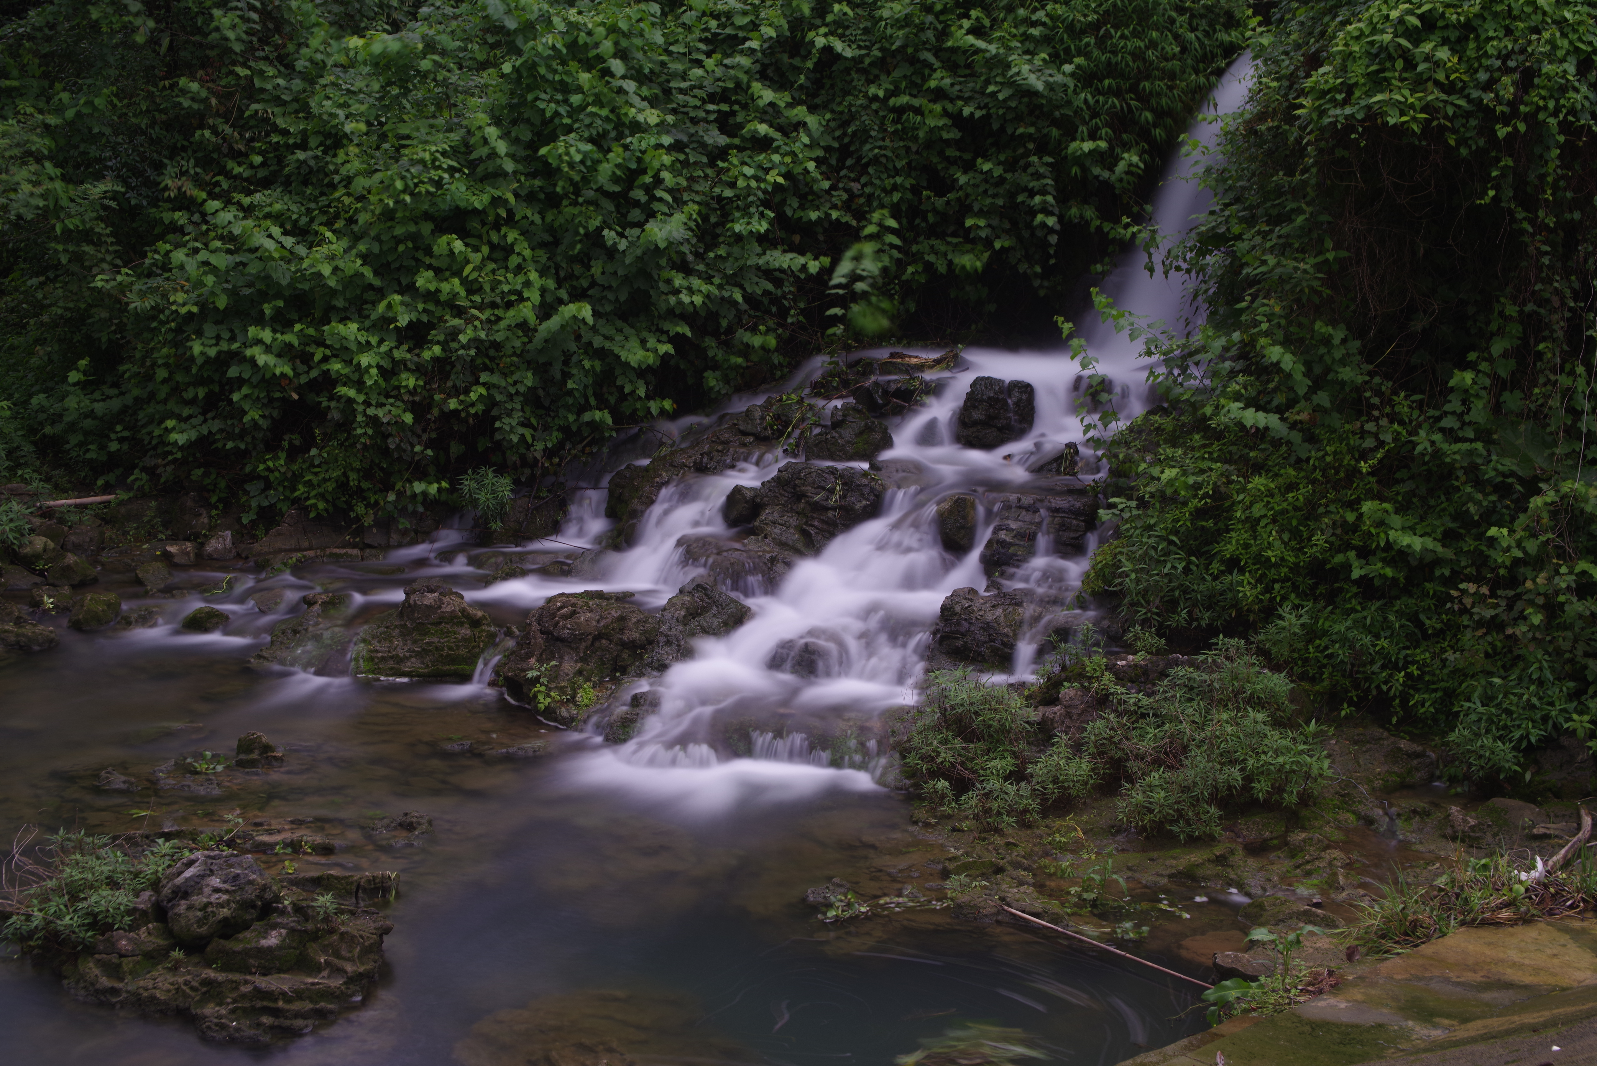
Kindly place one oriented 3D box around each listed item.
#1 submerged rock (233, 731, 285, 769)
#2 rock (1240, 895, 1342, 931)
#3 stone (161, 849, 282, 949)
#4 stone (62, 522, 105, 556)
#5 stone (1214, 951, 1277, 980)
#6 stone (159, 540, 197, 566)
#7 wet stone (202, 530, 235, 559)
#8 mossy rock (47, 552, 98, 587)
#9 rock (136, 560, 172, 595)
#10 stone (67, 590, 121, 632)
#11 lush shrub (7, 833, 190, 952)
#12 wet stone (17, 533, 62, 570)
[{"bbox_3d":[-2.159,0.863,12.071,0.199,0.130,0.159,-1,8,-10],"label":"submerged rock"},{"bbox_3d":[1.538,1.180,9.439,0.326,0.075,0.244,1,8,9],"label":"rock"},{"bbox_3d":[-1.789,1.114,9.280,0.369,0.250,0.332,-2,8,-11],"label":"stone"},{"bbox_3d":[-3.893,0.028,16.415,0.217,0.175,0.185,-2,8,-13],"label":"stone"},{"bbox_3d":[1.327,1.280,8.966,0.180,0.070,0.135,1,8,9],"label":"stone"},{"bbox_3d":[-3.445,0.107,16.717,0.208,0.135,0.156,-2,8,-12],"label":"stone"},{"bbox_3d":[-3.258,0.064,16.948,0.190,0.155,0.162,-2,8,-11],"label":"wet stone"},{"bbox_3d":[-3.886,0.192,16.129,0.265,0.170,0.226,-2,8,-14],"label":"mossy rock"},{"bbox_3d":[-3.402,0.227,15.900,0.185,0.165,0.167,-2,8,-12],"label":"rock"},{"bbox_3d":[-3.534,0.387,15.135,0.261,0.180,0.222,-2,8,-13],"label":"stone"},{"bbox_3d":[-2.171,1.088,9.304,0.561,0.295,0.477,-2,8,-13],"label":"lush shrub"},{"bbox_3d":[-4.078,0.098,16.204,0.254,0.175,0.216,-2,8,-14],"label":"wet stone"}]

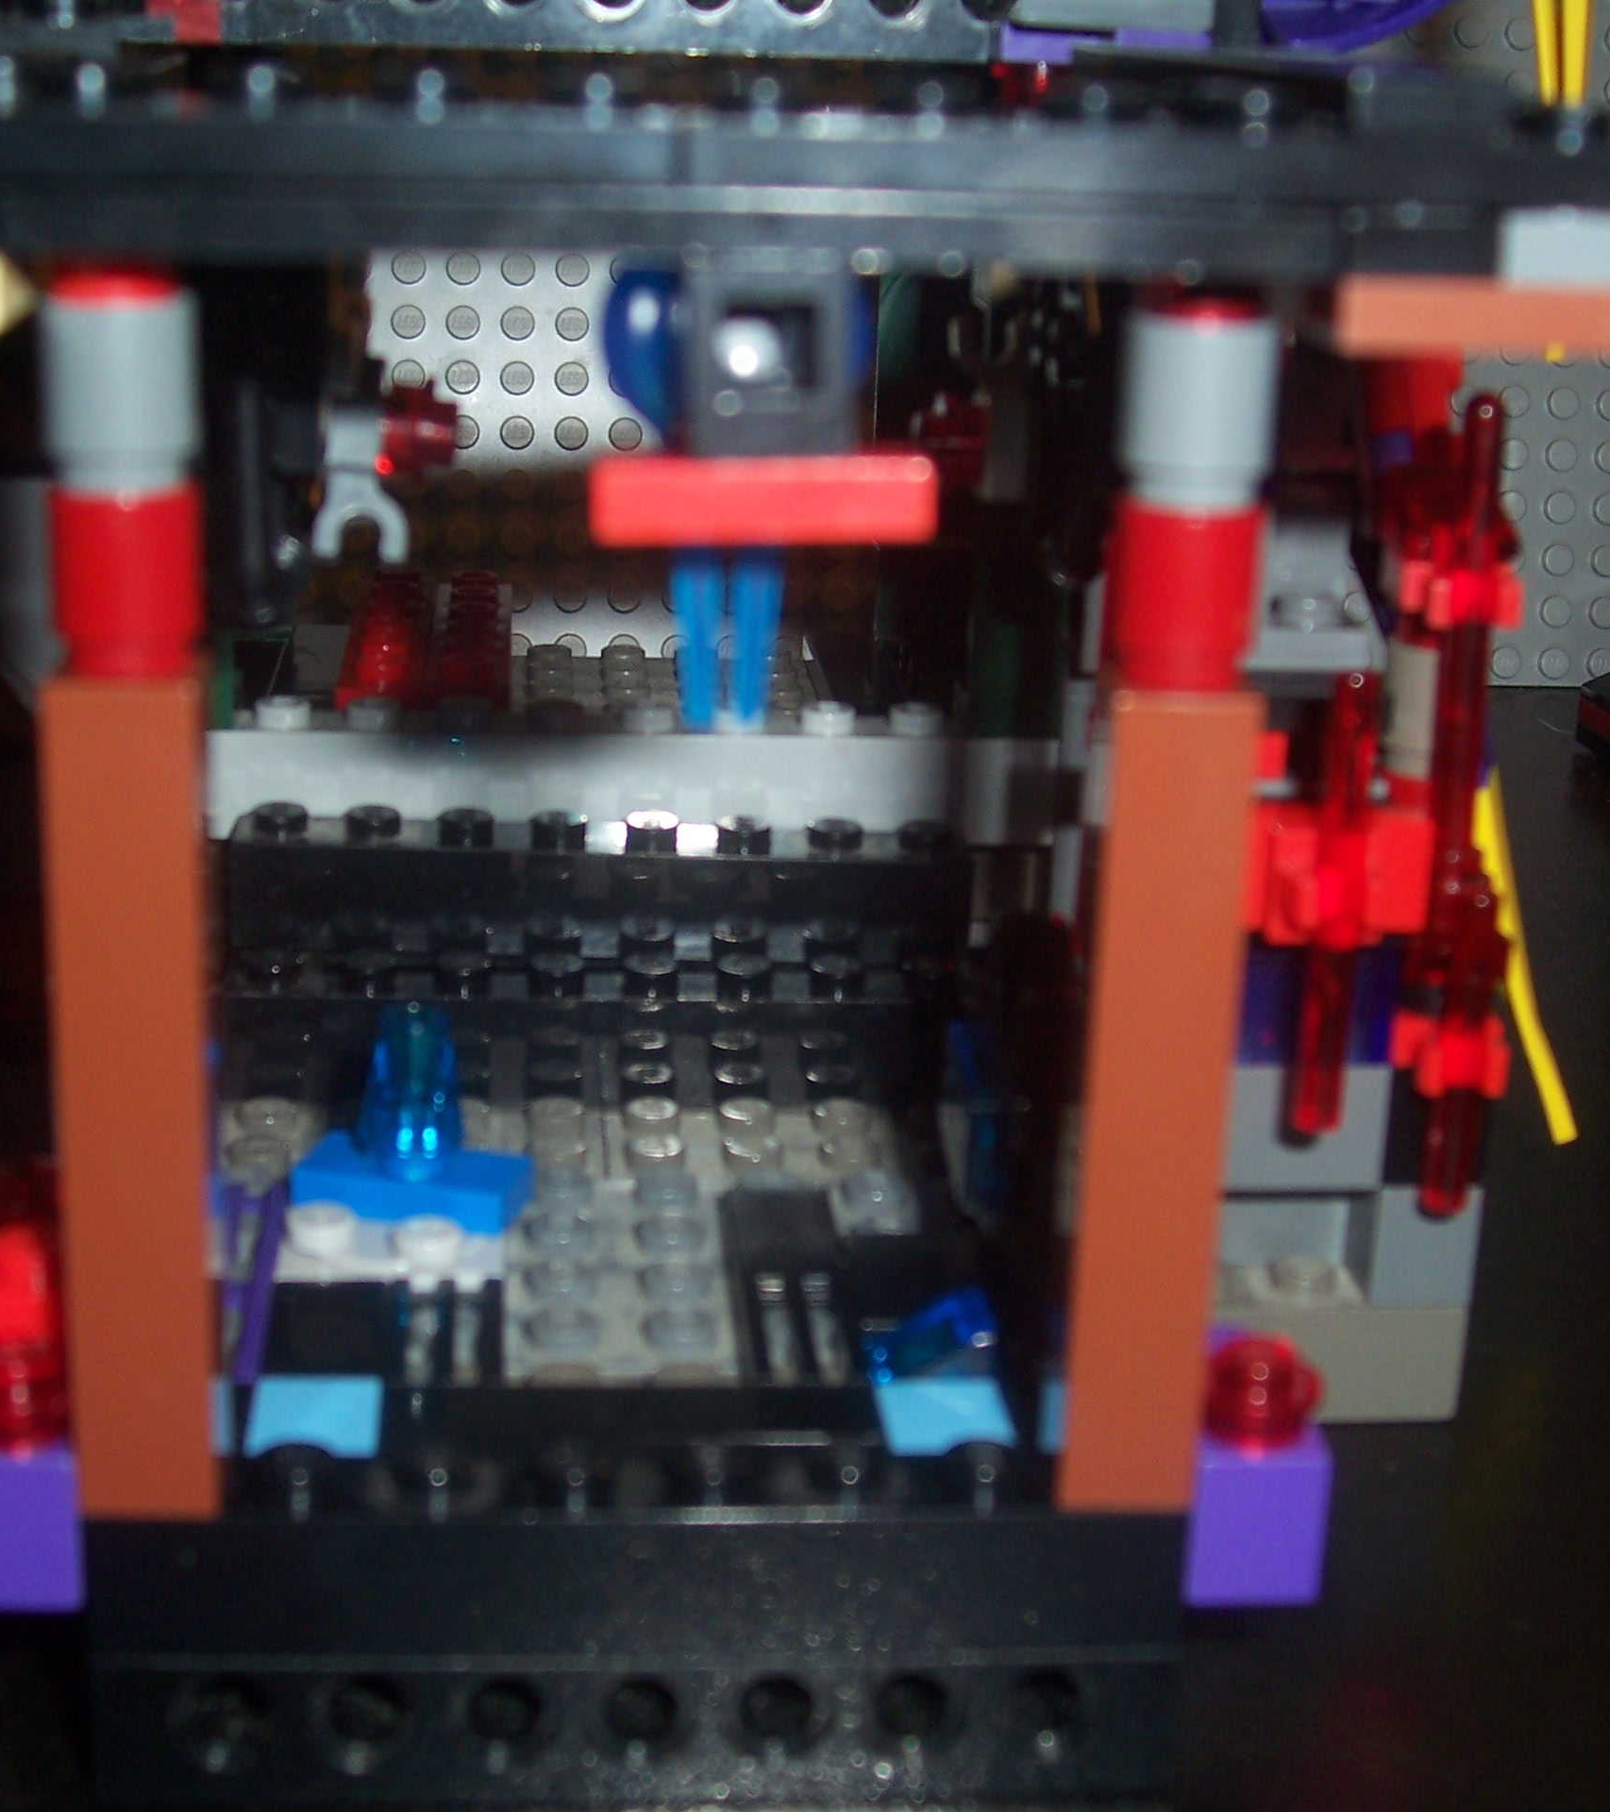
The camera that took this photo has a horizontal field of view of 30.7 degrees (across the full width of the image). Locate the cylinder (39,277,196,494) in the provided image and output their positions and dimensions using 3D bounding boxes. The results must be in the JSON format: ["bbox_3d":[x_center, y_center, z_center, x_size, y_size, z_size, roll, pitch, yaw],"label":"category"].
[{"bbox_3d":[-0.035,-0.027,0.150,0.008,0.010,0.008,1,17,-5],"label":"cylinder"}]

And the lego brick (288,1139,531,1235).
[{"bbox_3d":[-0.029,0.020,0.217,0.016,0.003,0.008,6,18,12],"label":"lego brick"}]

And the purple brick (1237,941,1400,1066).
[{"bbox_3d":[0.033,0.006,0.218,0.020,0.010,0.009,1,17,-5],"label":"purple brick"}]

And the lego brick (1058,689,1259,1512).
[{"bbox_3d":[0.019,0.011,0.167,0.008,0.048,0.008,1,17,-5],"label":"lego brick"}]

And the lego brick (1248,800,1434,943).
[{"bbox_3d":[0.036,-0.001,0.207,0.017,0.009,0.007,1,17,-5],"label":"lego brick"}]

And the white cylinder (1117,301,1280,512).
[{"bbox_3d":[0.021,-0.026,0.155,0.008,0.010,0.008,1,17,-5],"label":"white cylinder"}]

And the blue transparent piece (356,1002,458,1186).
[{"bbox_3d":[-0.029,0.014,0.215,0.008,0.011,0.008,1,17,-5],"label":"blue transparent piece"}]

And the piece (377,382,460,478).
[{"bbox_3d":[-0.026,-0.031,0.194,0.006,0.006,0.006,1,17,-5],"label":"piece"}]

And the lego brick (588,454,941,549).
[{"bbox_3d":[-0.002,-0.019,0.139,0.016,0.003,0.008,1,17,-5],"label":"lego brick"}]

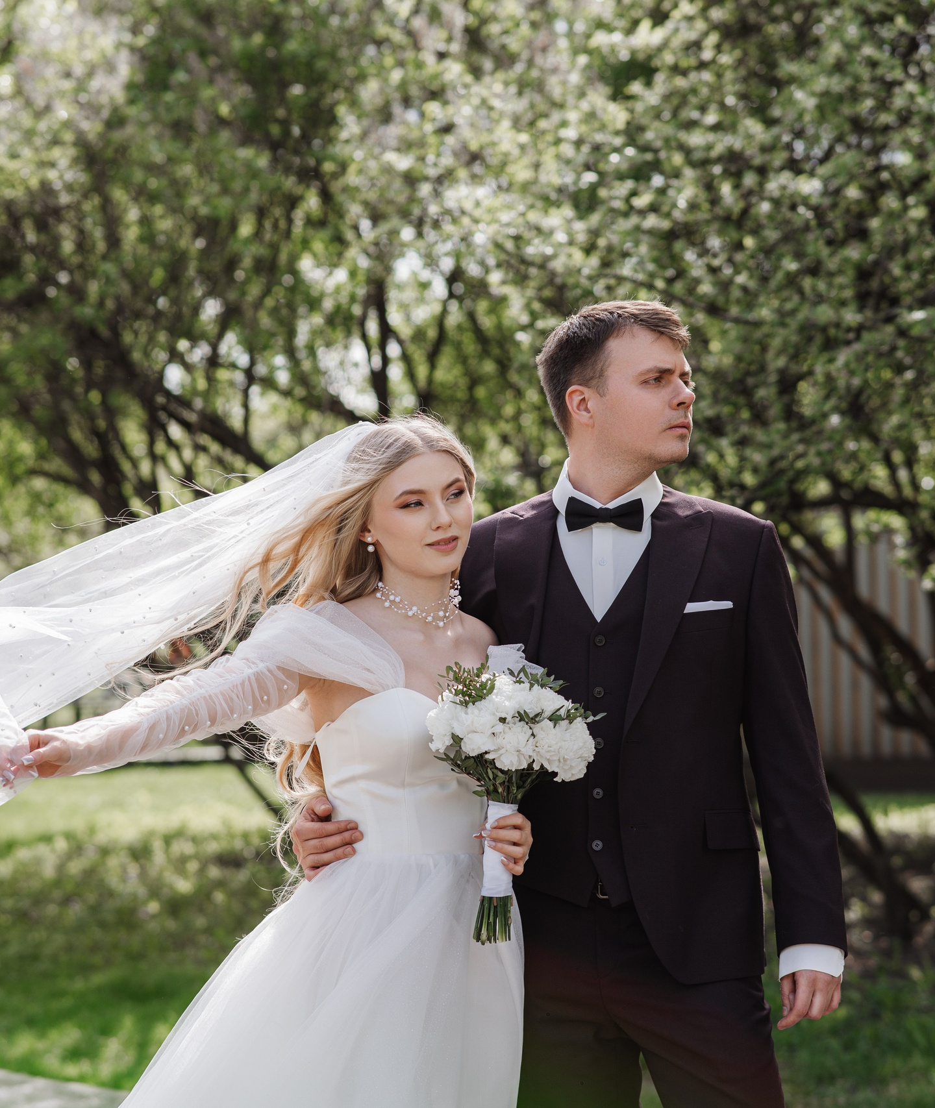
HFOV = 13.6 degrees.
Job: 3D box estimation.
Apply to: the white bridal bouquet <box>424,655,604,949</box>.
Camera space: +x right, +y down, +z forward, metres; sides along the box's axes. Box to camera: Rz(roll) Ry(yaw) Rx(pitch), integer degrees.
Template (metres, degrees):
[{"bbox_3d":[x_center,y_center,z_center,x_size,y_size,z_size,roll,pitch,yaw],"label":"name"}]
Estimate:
[{"bbox_3d":[0.060,0.329,5.280,0.220,0.380,0.210,4,9,-9],"label":"white bridal bouquet"}]

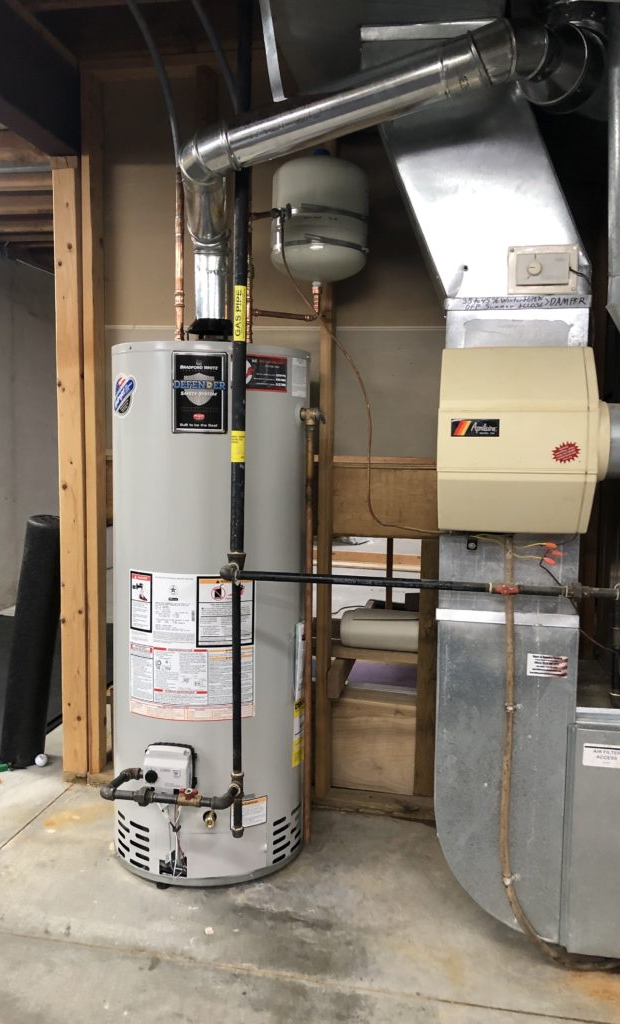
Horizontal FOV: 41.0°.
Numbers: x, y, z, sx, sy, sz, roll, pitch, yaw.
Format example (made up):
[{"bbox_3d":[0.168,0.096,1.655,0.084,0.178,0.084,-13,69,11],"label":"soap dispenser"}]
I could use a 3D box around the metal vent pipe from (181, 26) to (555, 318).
[{"bbox_3d":[0.133,-0.908,2.254,0.985,0.746,0.156,2,5,13],"label":"metal vent pipe"}]

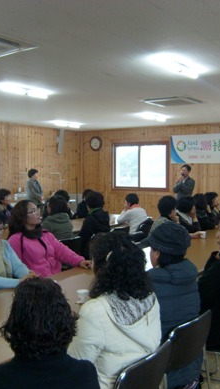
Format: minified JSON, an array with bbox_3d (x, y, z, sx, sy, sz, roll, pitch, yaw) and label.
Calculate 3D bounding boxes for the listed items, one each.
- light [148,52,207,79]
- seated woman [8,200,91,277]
[{"bbox_3d":[0.672,-1.238,4.017,0.280,0.100,1.100,3,4,36],"label":"light"},{"bbox_3d":[-0.447,0.701,3.534,0.770,1.294,0.600,3,5,39],"label":"seated woman"}]

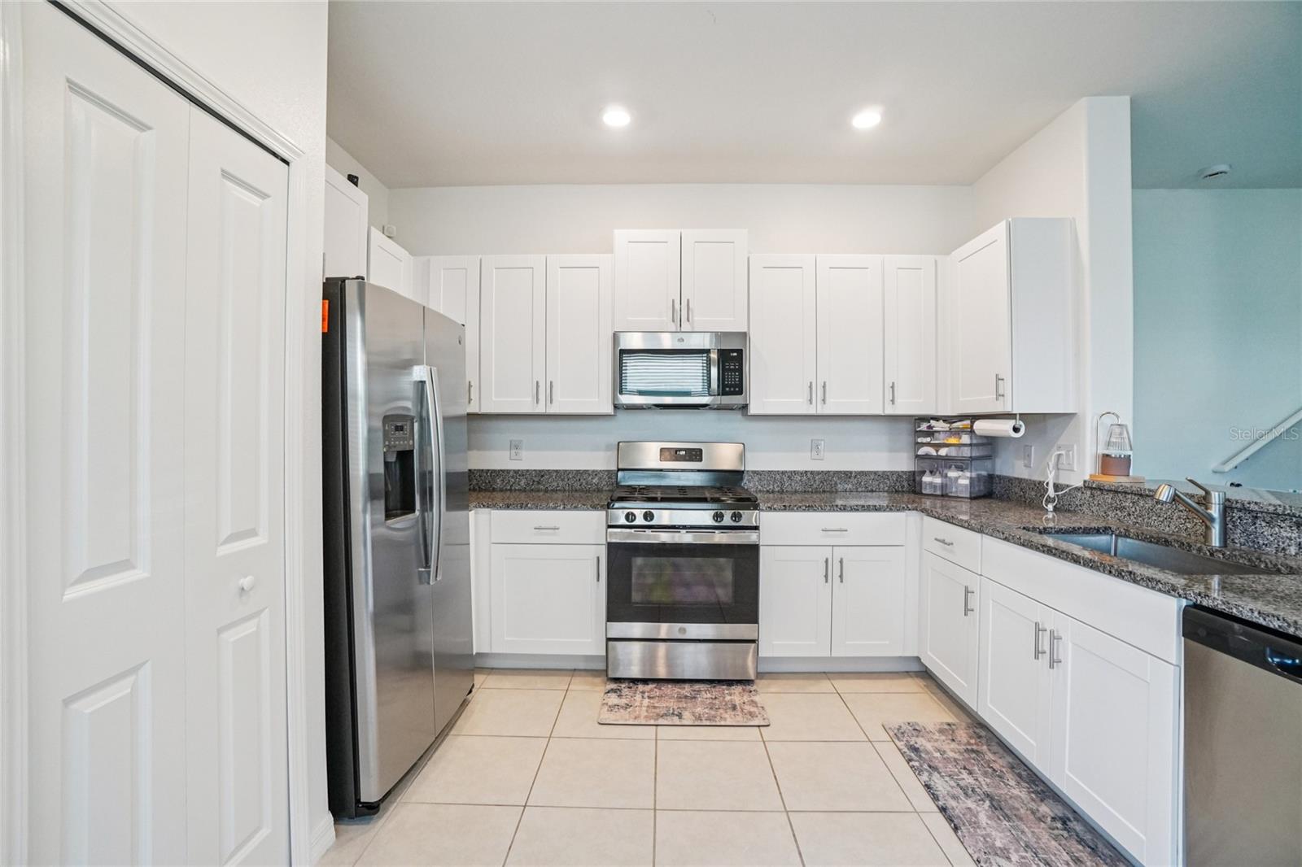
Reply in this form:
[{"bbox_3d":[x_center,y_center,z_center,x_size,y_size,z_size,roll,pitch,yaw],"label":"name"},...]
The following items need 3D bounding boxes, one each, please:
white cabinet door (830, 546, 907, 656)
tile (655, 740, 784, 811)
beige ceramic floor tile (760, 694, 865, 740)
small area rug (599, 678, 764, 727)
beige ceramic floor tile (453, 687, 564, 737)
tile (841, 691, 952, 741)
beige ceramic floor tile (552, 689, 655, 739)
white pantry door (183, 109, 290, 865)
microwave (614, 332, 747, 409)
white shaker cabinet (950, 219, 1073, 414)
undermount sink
[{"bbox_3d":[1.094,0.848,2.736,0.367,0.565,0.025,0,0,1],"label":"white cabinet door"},{"bbox_3d":[0.243,1.286,2.053,0.448,0.010,0.422,0,0,1],"label":"tile"},{"bbox_3d":[0.697,1.284,2.464,0.446,0.010,0.426,0,0,1],"label":"beige ceramic floor tile"},{"bbox_3d":[0.149,1.273,2.581,0.750,0.010,0.430,0,0,1],"label":"small area rug"},{"bbox_3d":[-0.635,1.281,2.495,0.444,0.010,0.430,0,0,1],"label":"beige ceramic floor tile"},{"bbox_3d":[1.140,1.285,2.454,0.446,0.010,0.426,0,0,1],"label":"tile"},{"bbox_3d":[-0.195,1.282,2.480,0.444,0.010,0.430,0,0,1],"label":"beige ceramic floor tile"},{"bbox_3d":[-1.065,0.250,1.395,0.035,2.030,0.342,0,0,1],"label":"white pantry door"},{"bbox_3d":[0.172,-0.362,3.265,0.757,0.420,0.400,0,0,1],"label":"microwave"},{"bbox_3d":[1.840,-0.557,2.810,0.319,0.914,0.516,0,0,1],"label":"white shaker cabinet"},{"bbox_3d":[1.570,0.485,1.745,0.410,0.210,0.720,0,0,2],"label":"undermount sink"}]

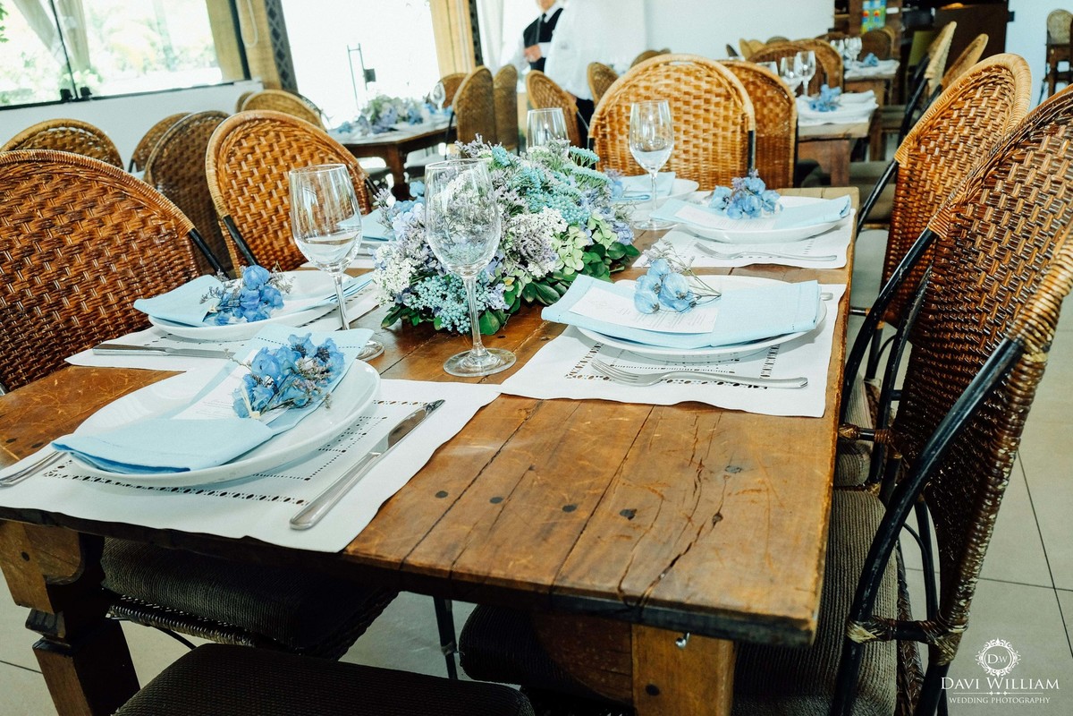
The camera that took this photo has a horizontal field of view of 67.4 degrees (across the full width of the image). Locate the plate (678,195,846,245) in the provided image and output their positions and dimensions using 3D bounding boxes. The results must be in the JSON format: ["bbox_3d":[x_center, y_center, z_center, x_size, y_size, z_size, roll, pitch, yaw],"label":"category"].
[{"bbox_3d":[0.380,-0.231,1.355,0.282,0.030,0.282,2,22,22],"label":"plate"}]

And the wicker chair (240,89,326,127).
[{"bbox_3d":[-0.847,-0.639,3.449,0.500,1.000,0.560,11,26,35],"label":"wicker chair"}]

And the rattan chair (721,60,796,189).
[{"bbox_3d":[0.583,-0.359,2.410,0.440,1.030,0.580,1,21,20],"label":"rattan chair"}]

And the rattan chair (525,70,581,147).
[{"bbox_3d":[0.303,-0.608,3.142,0.580,1.030,0.440,2,22,23],"label":"rattan chair"}]

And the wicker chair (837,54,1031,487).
[{"bbox_3d":[0.516,-0.003,1.489,0.560,1.000,0.500,1,22,14],"label":"wicker chair"}]

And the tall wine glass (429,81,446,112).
[{"bbox_3d":[-0.538,-1.445,4.536,0.078,0.205,0.078,3,22,22],"label":"tall wine glass"}]

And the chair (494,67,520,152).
[{"bbox_3d":[-0.338,-1.132,4.610,0.560,1.000,0.500,3,23,20],"label":"chair"}]

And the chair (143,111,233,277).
[{"bbox_3d":[-1.013,-0.168,2.297,0.560,1.000,0.460,3,22,22],"label":"chair"}]

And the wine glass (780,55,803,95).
[{"bbox_3d":[0.928,-0.984,2.936,0.078,0.205,0.078,3,22,22],"label":"wine glass"}]

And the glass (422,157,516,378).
[{"bbox_3d":[-0.069,-0.090,0.813,0.077,0.205,0.077,-5,20,2],"label":"glass"}]

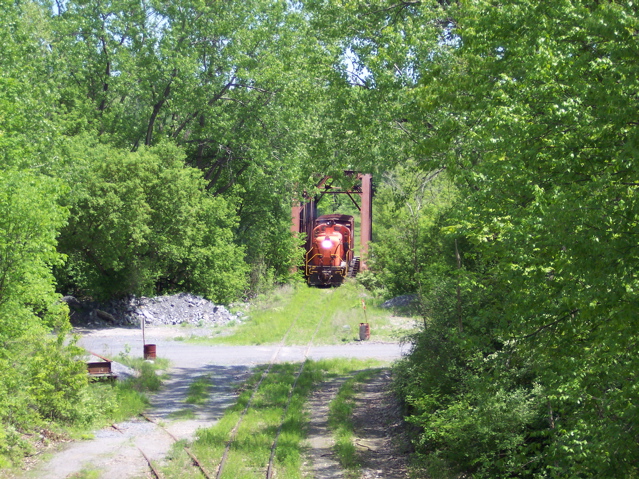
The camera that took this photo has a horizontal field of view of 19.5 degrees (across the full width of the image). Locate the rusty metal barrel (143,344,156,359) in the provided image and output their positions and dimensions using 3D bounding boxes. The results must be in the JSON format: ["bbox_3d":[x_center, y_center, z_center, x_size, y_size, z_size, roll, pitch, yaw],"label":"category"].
[{"bbox_3d":[-8.069,5.457,89.000,0.580,0.840,0.580,0,3,2],"label":"rusty metal barrel"}]

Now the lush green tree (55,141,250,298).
[{"bbox_3d":[-10.725,-1.085,119.000,12.200,11.000,10.500,0,3,2],"label":"lush green tree"}]

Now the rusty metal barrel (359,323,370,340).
[{"bbox_3d":[2.410,4.904,98.500,0.580,0.880,0.580,0,3,2],"label":"rusty metal barrel"}]

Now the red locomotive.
[{"bbox_3d":[0.880,0.870,146.800,3.100,4.400,17.000,0,3,2],"label":"red locomotive"}]

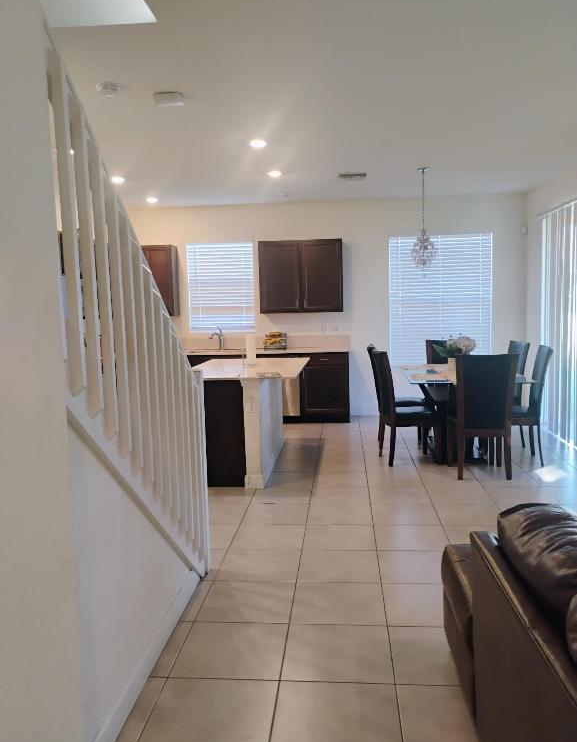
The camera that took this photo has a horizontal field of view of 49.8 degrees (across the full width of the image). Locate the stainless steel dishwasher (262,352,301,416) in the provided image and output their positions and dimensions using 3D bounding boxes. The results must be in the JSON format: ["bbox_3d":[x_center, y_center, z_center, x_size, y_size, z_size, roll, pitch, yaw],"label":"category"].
[{"bbox_3d":[-0.123,0.180,8.037,0.600,0.825,0.600,-1,6,5],"label":"stainless steel dishwasher"}]

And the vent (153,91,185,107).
[{"bbox_3d":[-0.749,-1.700,3.907,0.180,0.036,0.190,-1,6,5],"label":"vent"}]

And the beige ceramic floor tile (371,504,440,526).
[{"bbox_3d":[0.825,1.021,4.414,0.455,0.010,0.452,-1,6,5],"label":"beige ceramic floor tile"}]

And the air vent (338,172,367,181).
[{"bbox_3d":[0.668,-2.014,6.468,0.310,0.020,0.280,-1,6,5],"label":"air vent"}]

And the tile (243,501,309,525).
[{"bbox_3d":[-0.085,1.042,4.525,0.456,0.010,0.452,-1,6,5],"label":"tile"}]

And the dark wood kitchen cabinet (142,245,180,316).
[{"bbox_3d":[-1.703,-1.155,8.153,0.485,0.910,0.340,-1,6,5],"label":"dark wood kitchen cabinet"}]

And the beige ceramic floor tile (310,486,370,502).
[{"bbox_3d":[0.409,0.981,4.896,0.455,0.010,0.452,-1,6,5],"label":"beige ceramic floor tile"}]

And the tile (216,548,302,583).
[{"bbox_3d":[-0.163,1.129,3.605,0.453,0.010,0.445,-1,6,5],"label":"tile"}]

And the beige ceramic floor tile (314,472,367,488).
[{"bbox_3d":[0.448,0.933,5.337,0.455,0.010,0.452,-1,6,5],"label":"beige ceramic floor tile"}]

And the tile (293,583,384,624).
[{"bbox_3d":[0.254,1.175,3.141,0.455,0.010,0.450,-1,6,5],"label":"tile"}]

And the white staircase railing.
[{"bbox_3d":[-0.619,0.072,2.719,0.100,2.310,1.620,-1,6,8],"label":"white staircase railing"}]

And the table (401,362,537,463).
[{"bbox_3d":[1.752,0.400,6.470,1.110,0.770,1.680,-1,6,5],"label":"table"}]

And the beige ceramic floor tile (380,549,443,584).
[{"bbox_3d":[0.753,1.123,3.551,0.456,0.010,0.452,-1,6,5],"label":"beige ceramic floor tile"}]

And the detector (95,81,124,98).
[{"bbox_3d":[-1.055,-1.663,3.672,0.140,0.050,0.140,-1,6,5],"label":"detector"}]

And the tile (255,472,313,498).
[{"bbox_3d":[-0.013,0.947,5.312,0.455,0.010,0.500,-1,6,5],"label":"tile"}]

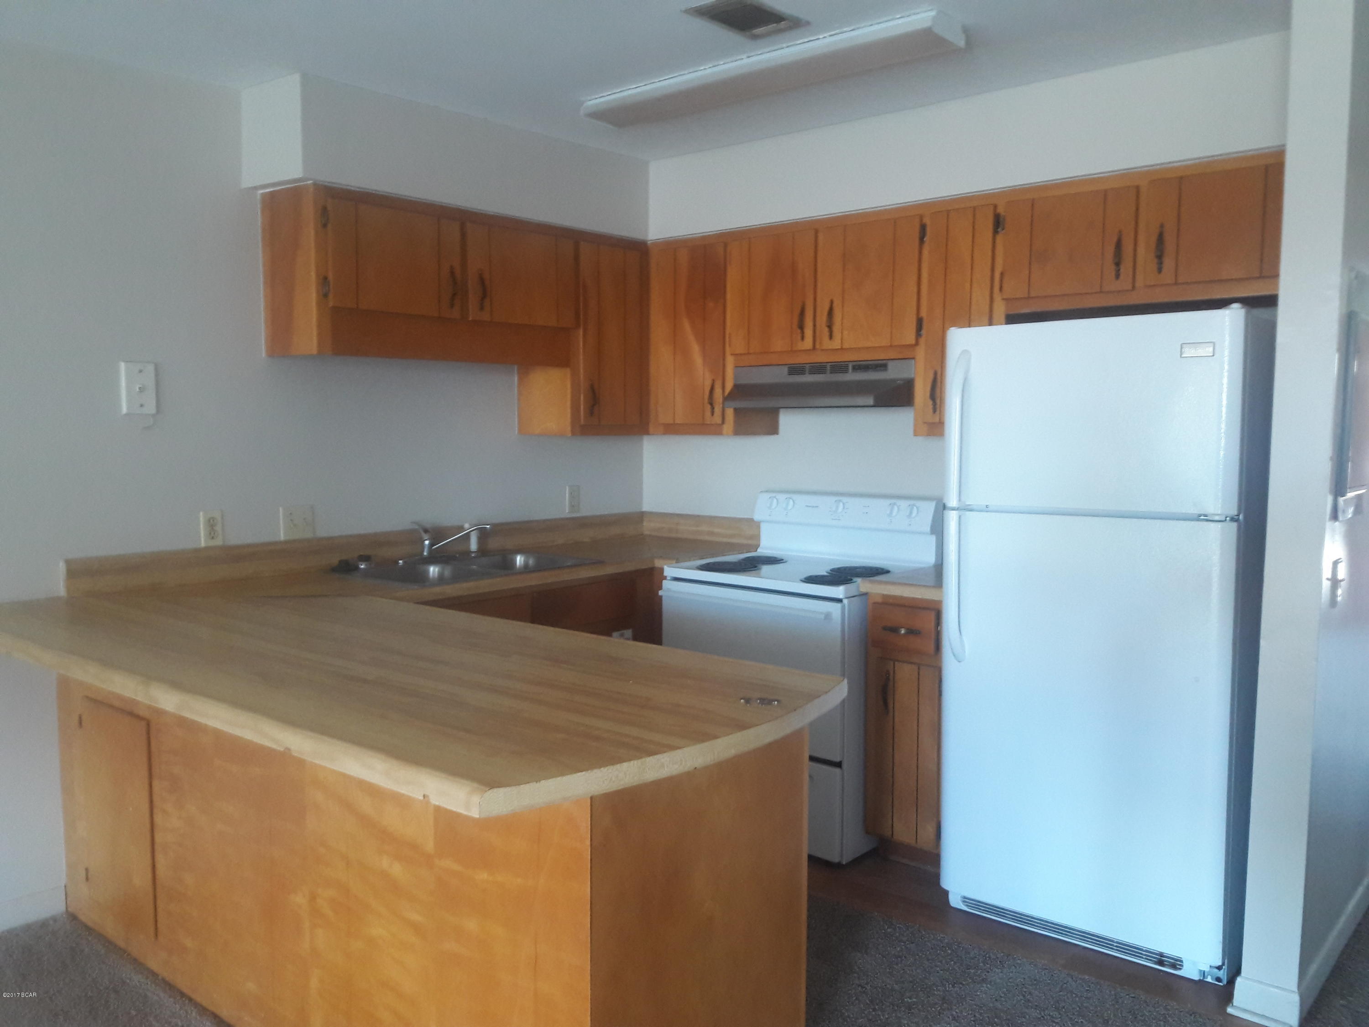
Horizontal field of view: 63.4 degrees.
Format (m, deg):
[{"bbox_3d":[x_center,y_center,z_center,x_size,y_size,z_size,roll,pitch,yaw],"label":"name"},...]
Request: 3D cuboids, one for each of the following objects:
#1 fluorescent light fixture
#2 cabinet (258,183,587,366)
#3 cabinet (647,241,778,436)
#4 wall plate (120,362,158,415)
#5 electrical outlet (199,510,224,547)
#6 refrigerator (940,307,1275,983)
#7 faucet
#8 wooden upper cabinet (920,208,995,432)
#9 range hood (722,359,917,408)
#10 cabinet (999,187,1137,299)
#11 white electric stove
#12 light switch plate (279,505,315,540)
[{"bbox_3d":[0.194,-1.250,3.155,1.207,0.069,0.188,4,6,40],"label":"fluorescent light fixture"},{"bbox_3d":[-0.862,-0.776,3.821,0.312,0.511,1.095,4,6,40],"label":"cabinet"},{"bbox_3d":[0.110,-0.698,4.423,0.442,0.768,0.315,4,6,40],"label":"cabinet"},{"bbox_3d":[-1.603,-0.368,3.260,0.012,0.151,0.098,4,6,41],"label":"wall plate"},{"bbox_3d":[-1.455,0.047,3.412,0.008,0.112,0.072,4,6,40],"label":"electrical outlet"},{"bbox_3d":[1.245,0.316,3.152,0.753,1.685,0.775,4,6,40],"label":"refrigerator"},{"bbox_3d":[-0.823,0.095,3.916,0.280,0.135,0.060,0,4,-3],"label":"faucet"},{"bbox_3d":[0.976,-0.643,3.695,0.292,0.766,0.315,4,6,40],"label":"wooden upper cabinet"},{"bbox_3d":[0.529,-0.462,4.003,0.761,0.156,0.445,4,6,40],"label":"range hood"},{"bbox_3d":[1.245,-0.816,3.454,0.418,0.305,0.315,4,6,40],"label":"cabinet"},{"bbox_3d":[0.423,0.524,3.959,0.759,1.150,0.710,4,6,40],"label":"white electric stove"},{"bbox_3d":[-1.272,0.029,3.645,0.014,0.114,0.117,4,6,40],"label":"light switch plate"}]

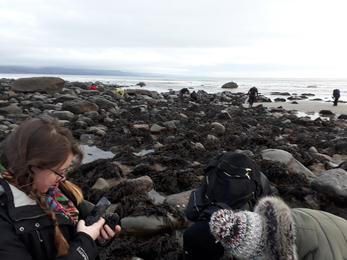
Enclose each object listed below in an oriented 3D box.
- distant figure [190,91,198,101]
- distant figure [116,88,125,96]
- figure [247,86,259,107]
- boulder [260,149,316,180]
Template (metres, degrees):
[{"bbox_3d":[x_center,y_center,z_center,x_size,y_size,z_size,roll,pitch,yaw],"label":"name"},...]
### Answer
[{"bbox_3d":[1.959,-3.160,25.000,0.580,0.900,0.650,4,12,17],"label":"distant figure"},{"bbox_3d":[-5.288,-3.722,27.000,0.700,0.900,0.600,7,13,29],"label":"distant figure"},{"bbox_3d":[6.154,-2.553,21.000,0.680,1.580,0.500,0,11,-3],"label":"figure"},{"bbox_3d":[1.827,0.556,4.300,0.860,0.390,0.520,5,12,23],"label":"boulder"}]

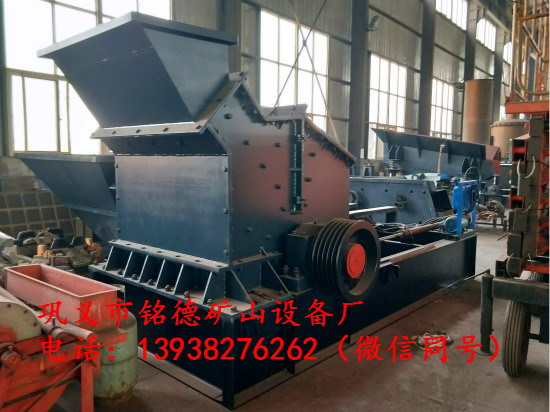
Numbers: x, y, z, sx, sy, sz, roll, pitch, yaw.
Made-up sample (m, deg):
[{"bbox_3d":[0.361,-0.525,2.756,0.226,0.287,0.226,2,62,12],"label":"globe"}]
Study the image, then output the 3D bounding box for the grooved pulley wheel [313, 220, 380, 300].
[{"bbox_3d":[0.524,0.376,2.829,0.200,0.566,0.566,5,6,44],"label":"grooved pulley wheel"}]

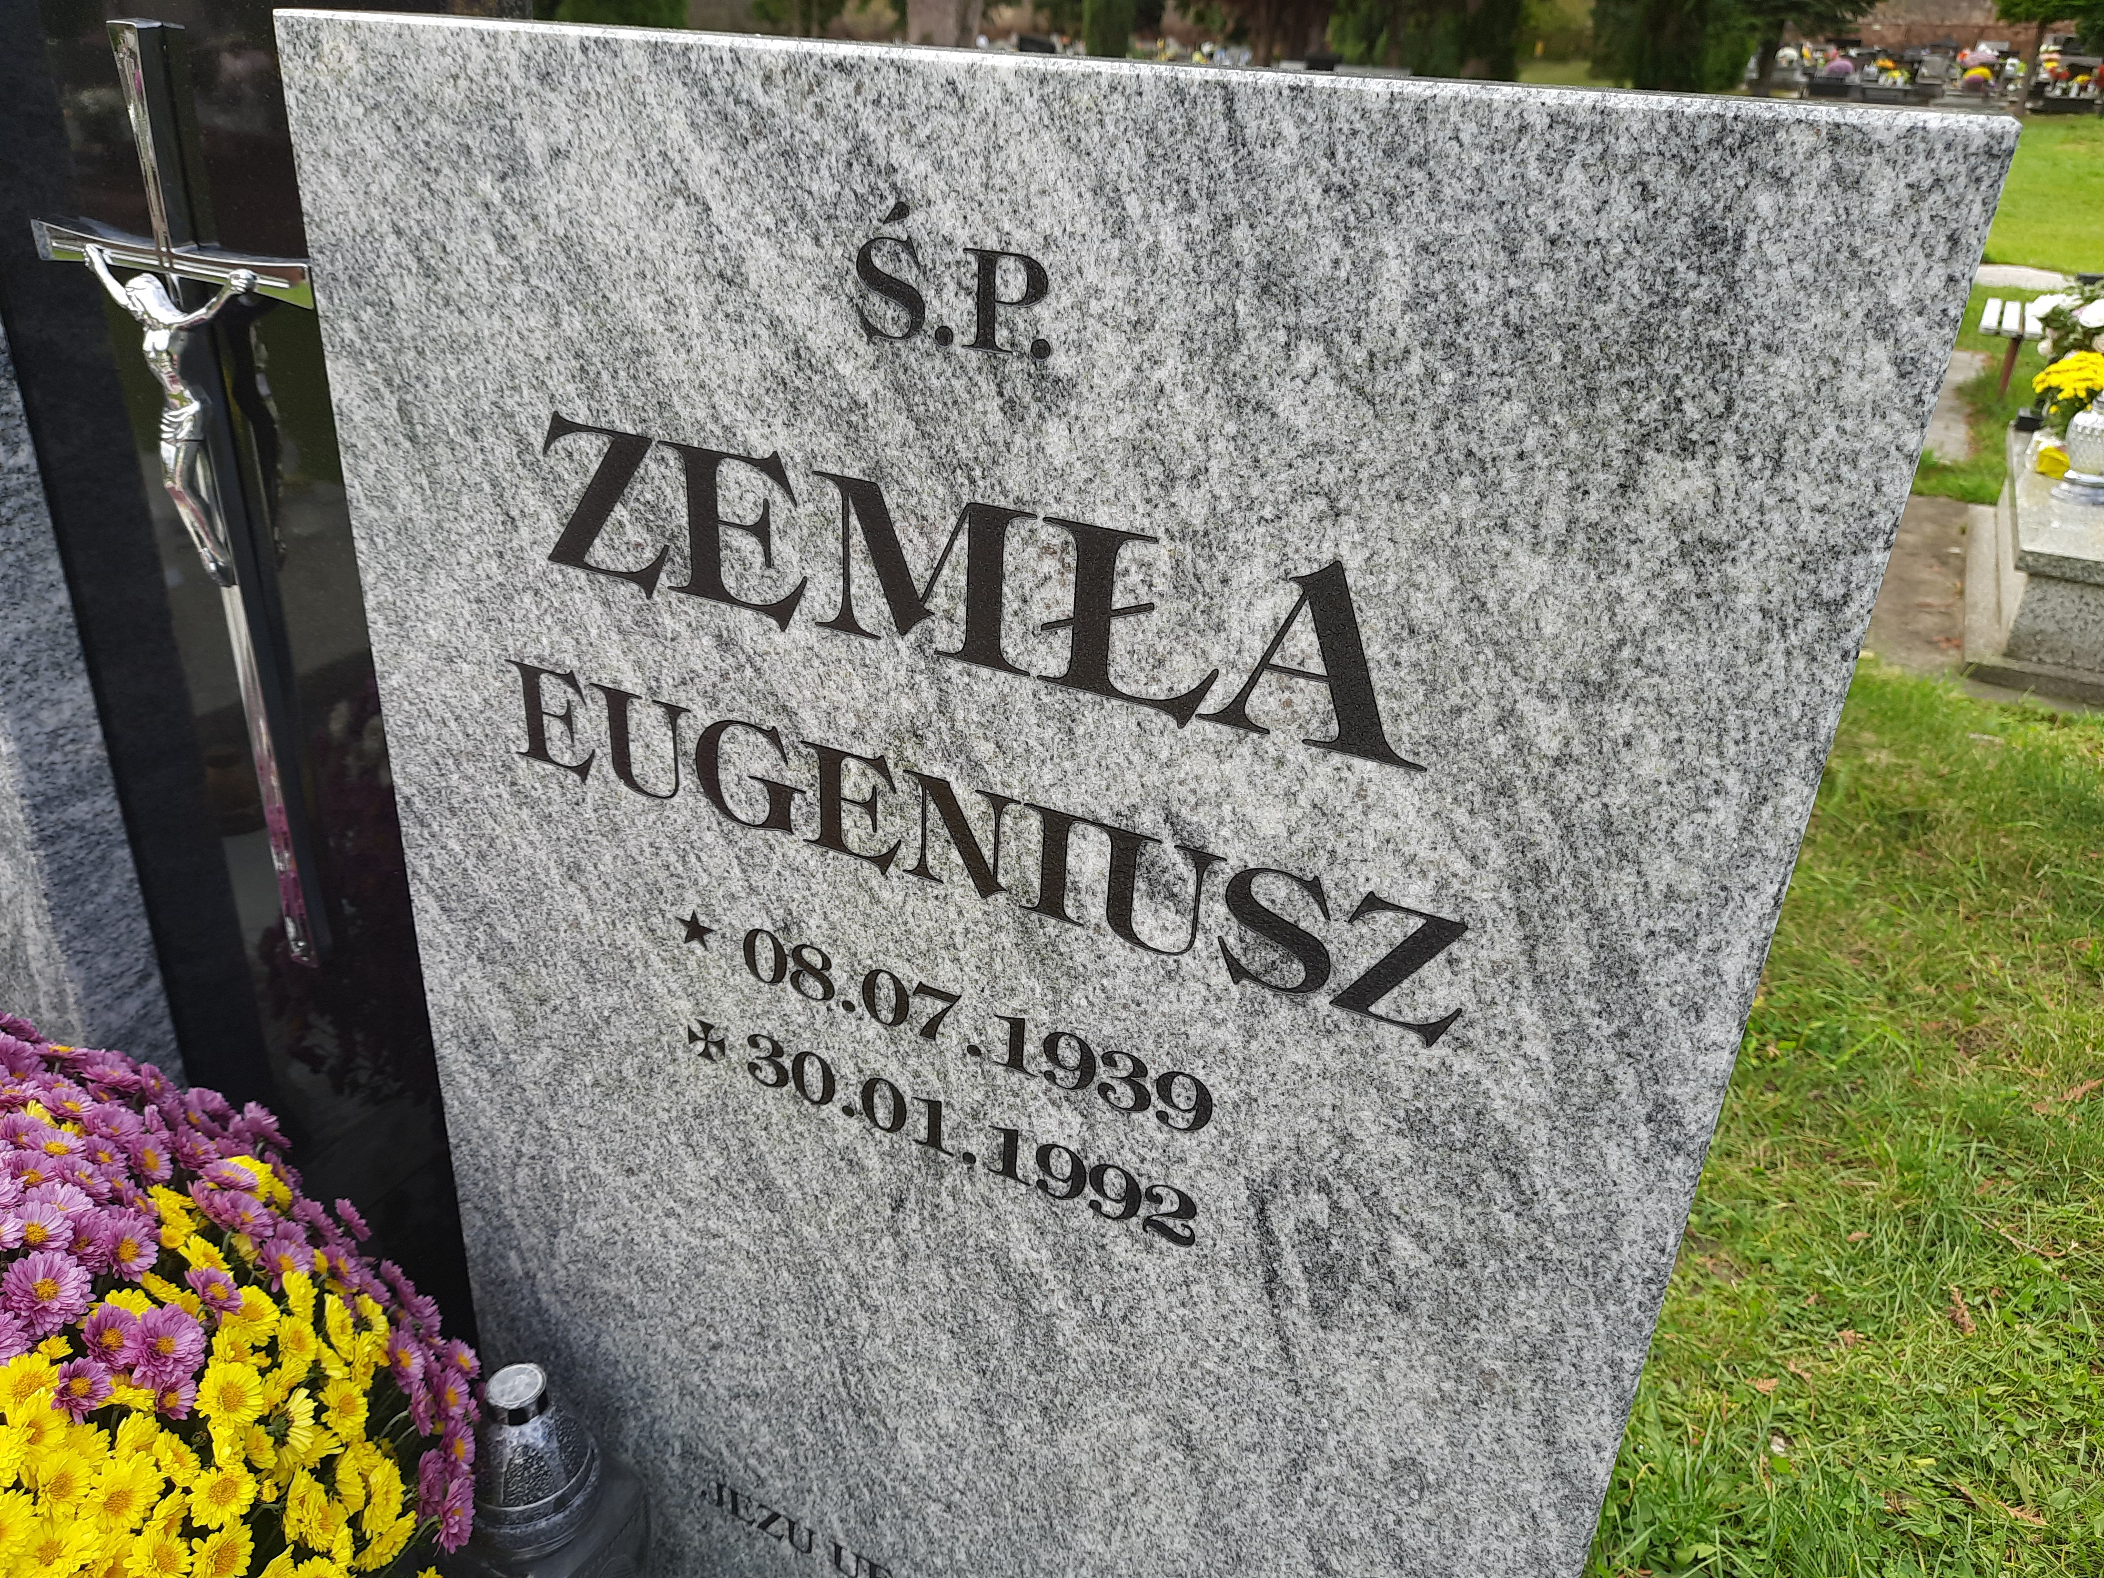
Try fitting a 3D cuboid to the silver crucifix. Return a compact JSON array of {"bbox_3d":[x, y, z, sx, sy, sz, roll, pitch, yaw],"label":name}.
[{"bbox_3d":[-0.491,-0.135,0.888,0.221,0.560,0.040,15,28,23],"label":"silver crucifix"}]

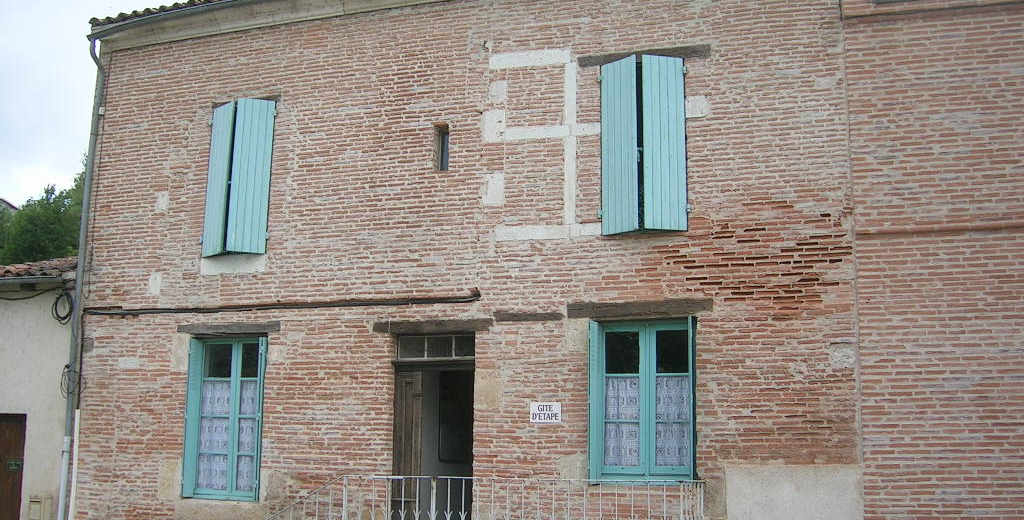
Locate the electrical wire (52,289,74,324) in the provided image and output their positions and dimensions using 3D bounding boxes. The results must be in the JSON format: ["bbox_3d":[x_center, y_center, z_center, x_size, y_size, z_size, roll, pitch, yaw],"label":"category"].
[{"bbox_3d":[-6.460,0.680,14.872,0.340,0.470,0.090,-2,-10,18],"label":"electrical wire"}]

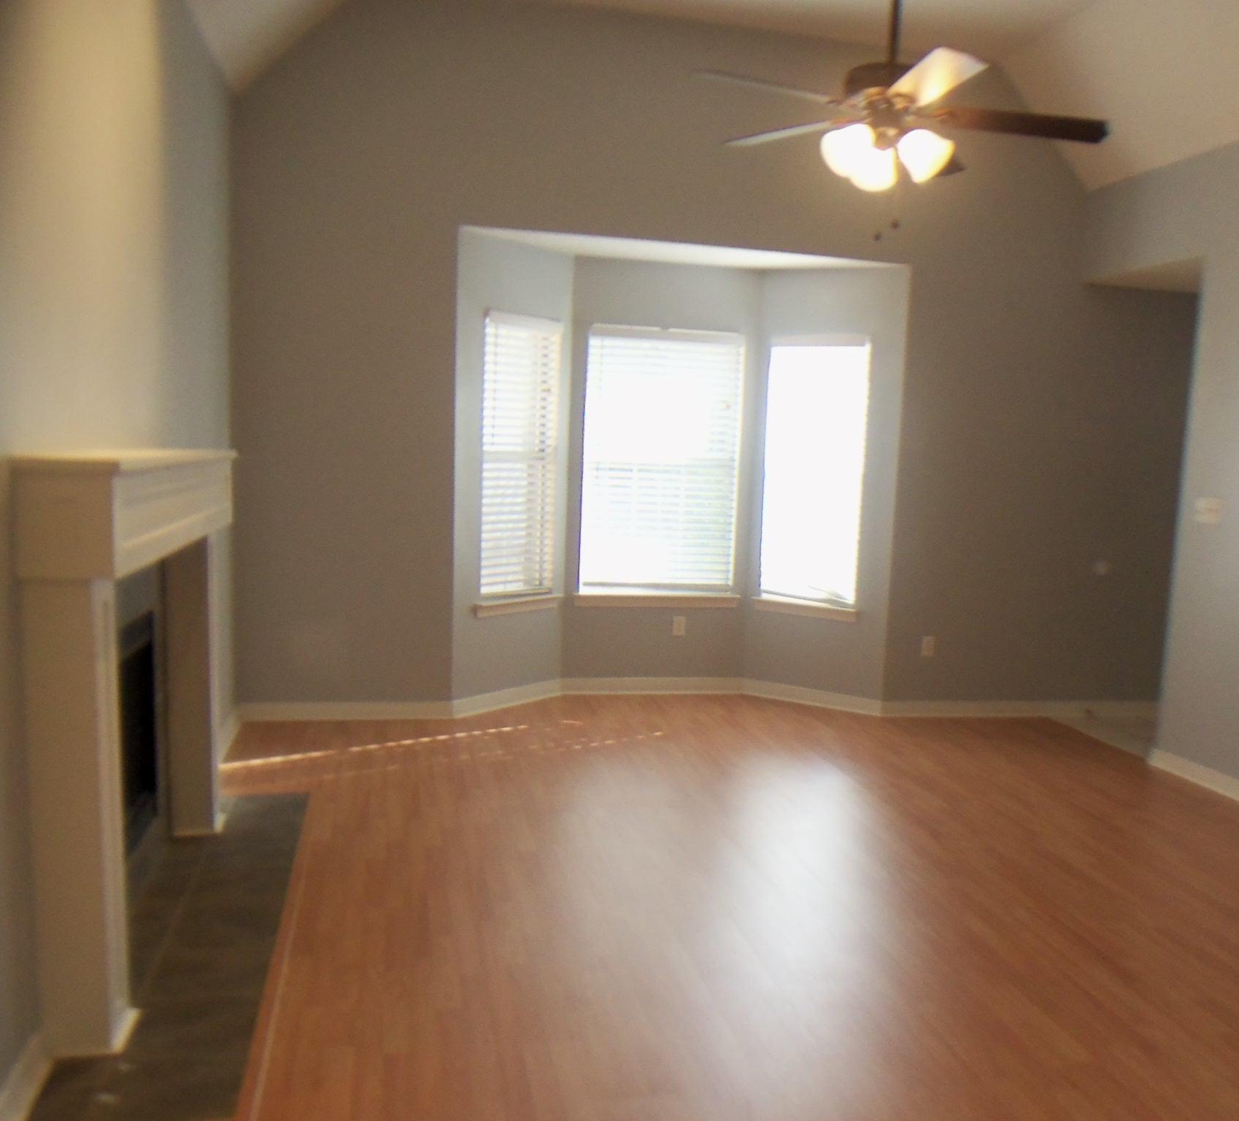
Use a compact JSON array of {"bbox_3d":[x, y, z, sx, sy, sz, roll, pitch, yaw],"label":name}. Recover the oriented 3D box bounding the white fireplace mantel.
[{"bbox_3d":[-1.327,0.376,3.475,0.202,1.365,1.761,1,6,-10],"label":"white fireplace mantel"}]

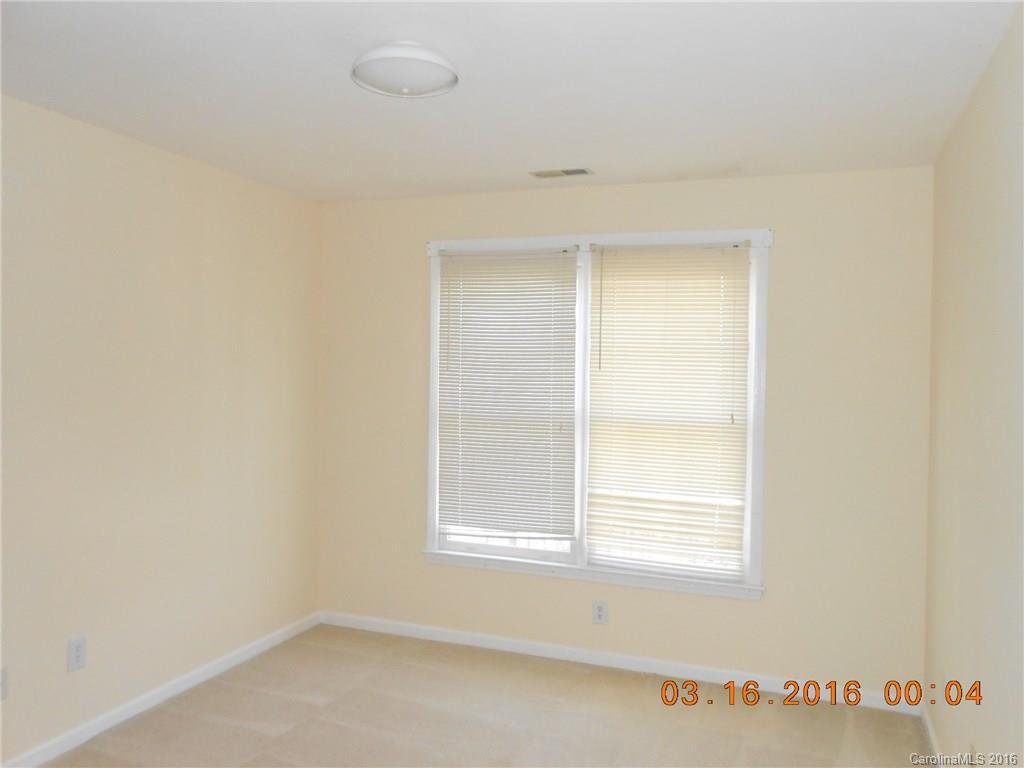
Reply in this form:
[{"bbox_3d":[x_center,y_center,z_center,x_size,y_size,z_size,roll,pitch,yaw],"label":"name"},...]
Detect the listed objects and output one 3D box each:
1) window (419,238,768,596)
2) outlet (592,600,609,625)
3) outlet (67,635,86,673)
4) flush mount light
[{"bbox_3d":[0.360,0.123,3.867,1.755,1.727,0.100,1,1,21],"label":"window"},{"bbox_3d":[0.439,1.140,3.824,0.074,0.118,0.012,1,1,21],"label":"outlet"},{"bbox_3d":[-1.671,1.038,2.953,0.012,0.118,0.074,1,1,21],"label":"outlet"},{"bbox_3d":[-0.326,-0.922,2.329,0.325,0.100,0.325,1,1,0],"label":"flush mount light"}]

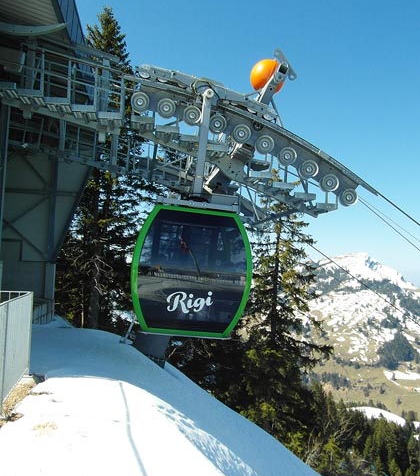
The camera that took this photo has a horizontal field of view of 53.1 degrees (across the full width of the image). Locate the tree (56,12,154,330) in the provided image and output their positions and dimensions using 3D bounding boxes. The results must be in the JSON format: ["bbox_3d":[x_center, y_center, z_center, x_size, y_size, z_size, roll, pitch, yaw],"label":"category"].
[{"bbox_3d":[-5.071,-3.262,20.000,5.000,15.300,5.000,3,0,0],"label":"tree"}]

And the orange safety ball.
[{"bbox_3d":[1.301,-3.653,9.500,0.770,0.770,0.770,3,0,0],"label":"orange safety ball"}]

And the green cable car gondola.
[{"bbox_3d":[-0.436,0.631,8.846,2.300,2.440,1.800,5,0,-6],"label":"green cable car gondola"}]

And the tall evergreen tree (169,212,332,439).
[{"bbox_3d":[2.252,3.505,19.500,6.200,12.400,6.000,3,0,0],"label":"tall evergreen tree"}]

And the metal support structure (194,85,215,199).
[{"bbox_3d":[-0.135,-1.978,8.700,0.270,2.250,0.300,6,0,-6],"label":"metal support structure"}]

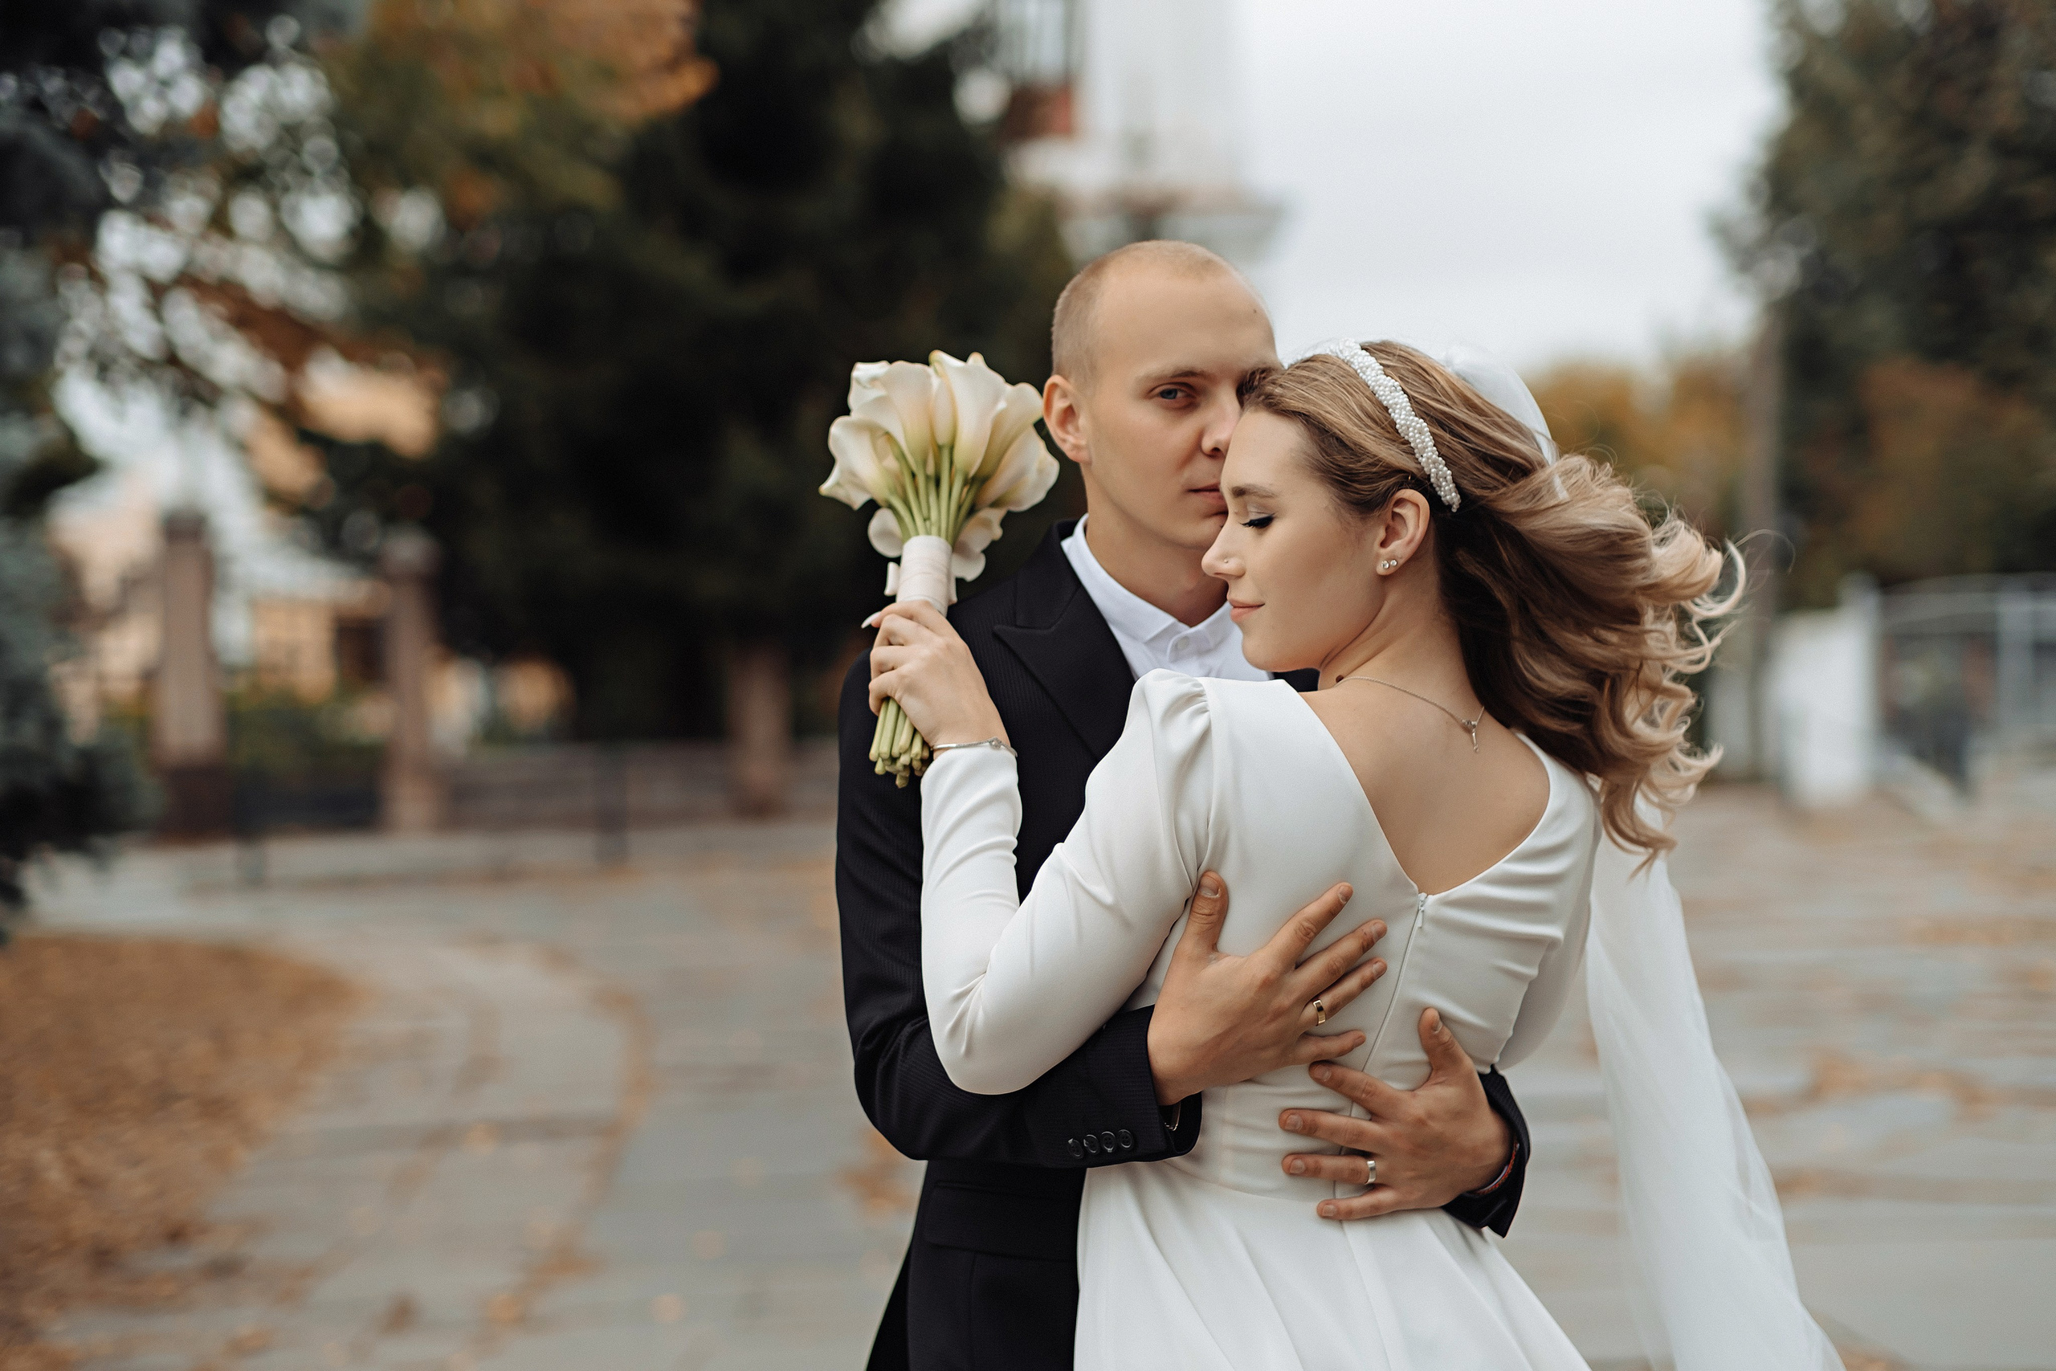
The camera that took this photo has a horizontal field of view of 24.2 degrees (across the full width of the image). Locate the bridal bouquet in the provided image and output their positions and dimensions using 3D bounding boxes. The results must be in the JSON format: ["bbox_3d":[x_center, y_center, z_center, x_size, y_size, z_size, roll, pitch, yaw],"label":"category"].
[{"bbox_3d":[-0.074,-0.081,3.500,0.175,0.335,0.175,8,-32,0],"label":"bridal bouquet"}]

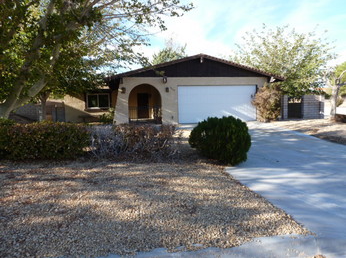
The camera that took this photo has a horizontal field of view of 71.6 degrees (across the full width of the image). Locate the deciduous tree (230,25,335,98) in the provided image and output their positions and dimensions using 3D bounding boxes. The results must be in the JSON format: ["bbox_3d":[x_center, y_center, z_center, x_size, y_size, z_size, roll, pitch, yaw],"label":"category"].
[{"bbox_3d":[9.150,-4.700,20.200,8.500,7.300,8.000,-1,7,0],"label":"deciduous tree"}]

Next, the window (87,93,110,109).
[{"bbox_3d":[-5.720,-2.150,18.500,1.770,1.200,0.120,-2,7,-9],"label":"window"}]

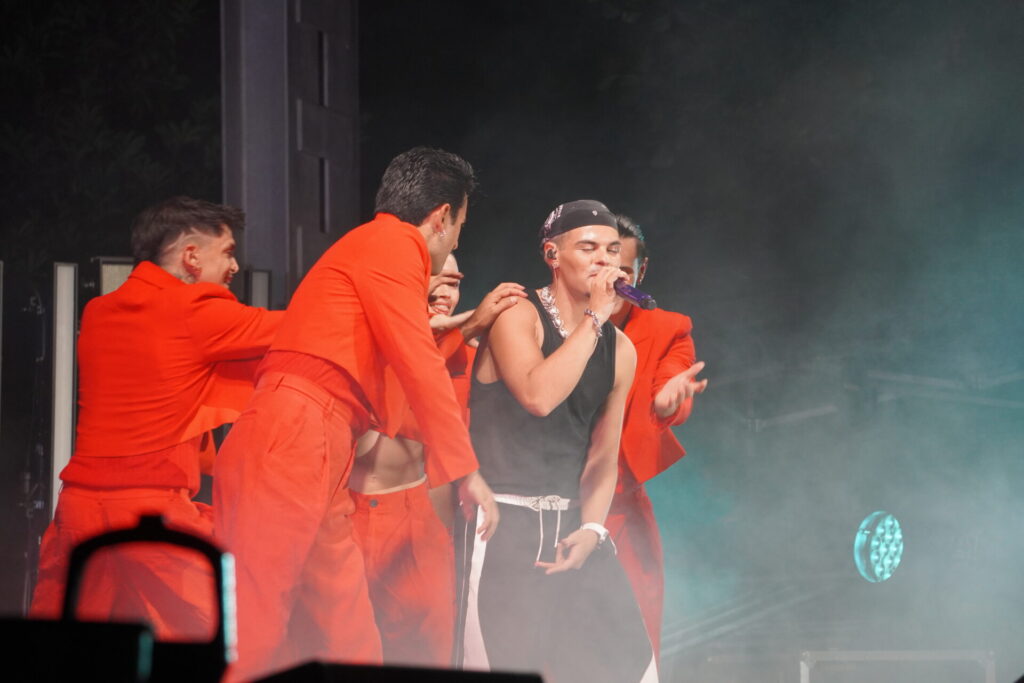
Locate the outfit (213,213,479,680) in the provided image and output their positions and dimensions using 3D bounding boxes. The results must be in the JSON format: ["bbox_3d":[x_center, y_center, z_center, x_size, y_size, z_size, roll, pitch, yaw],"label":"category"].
[{"bbox_3d":[-0.379,0.482,10.100,0.640,1.530,0.600,1,-4,-22],"label":"outfit"}]

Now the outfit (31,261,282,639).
[{"bbox_3d":[-0.758,0.492,10.700,0.720,1.690,0.620,3,-5,-44],"label":"outfit"}]

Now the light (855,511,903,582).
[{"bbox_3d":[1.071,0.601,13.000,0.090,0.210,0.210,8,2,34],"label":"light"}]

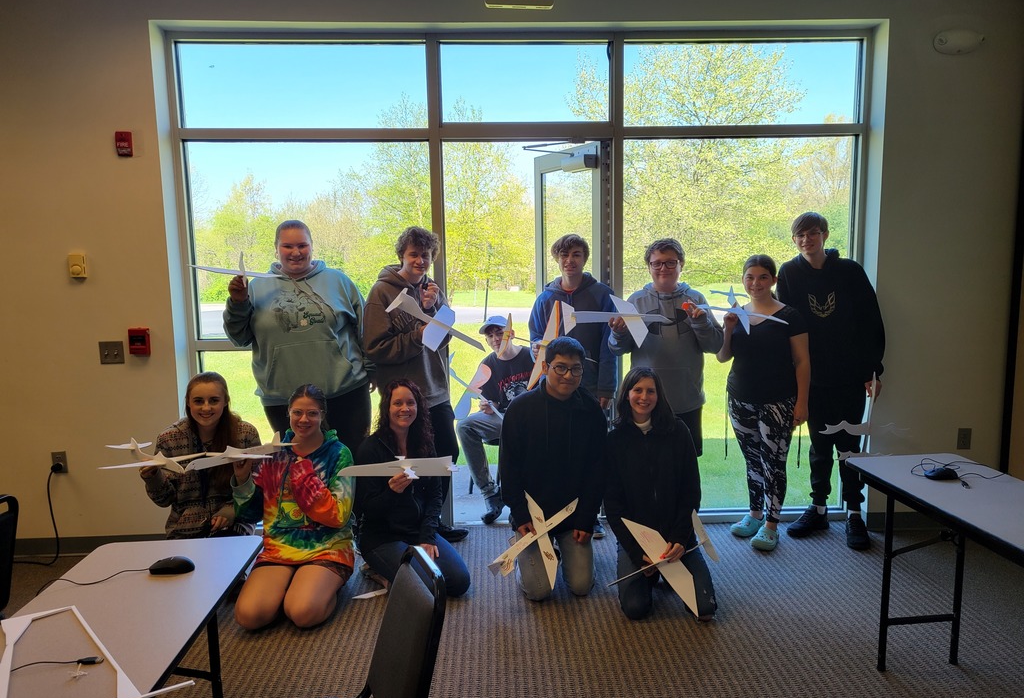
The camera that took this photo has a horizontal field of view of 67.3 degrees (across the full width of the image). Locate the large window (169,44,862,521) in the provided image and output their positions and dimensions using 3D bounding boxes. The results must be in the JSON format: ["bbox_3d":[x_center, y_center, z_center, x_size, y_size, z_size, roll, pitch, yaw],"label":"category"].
[{"bbox_3d":[0.090,-0.338,4.198,3.670,2.640,0.140,-1,7,-3],"label":"large window"}]

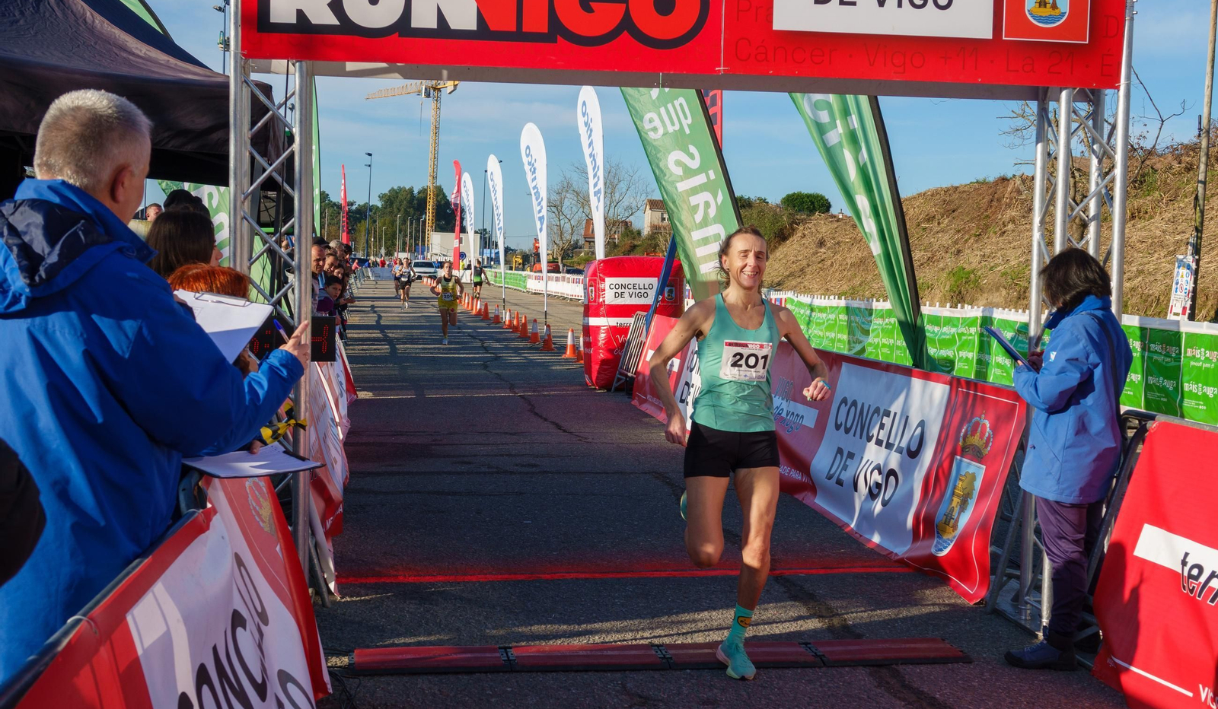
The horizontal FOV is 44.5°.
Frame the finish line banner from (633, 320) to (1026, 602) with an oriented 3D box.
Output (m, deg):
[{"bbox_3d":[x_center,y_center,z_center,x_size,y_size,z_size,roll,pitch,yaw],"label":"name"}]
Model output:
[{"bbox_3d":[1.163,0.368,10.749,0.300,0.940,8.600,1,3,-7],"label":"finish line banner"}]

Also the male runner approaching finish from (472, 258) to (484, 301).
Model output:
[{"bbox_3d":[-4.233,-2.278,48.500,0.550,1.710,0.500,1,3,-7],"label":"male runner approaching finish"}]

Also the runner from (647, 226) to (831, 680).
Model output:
[{"bbox_3d":[0.473,0.333,5.460,0.640,1.600,0.700,1,3,-7],"label":"runner"}]

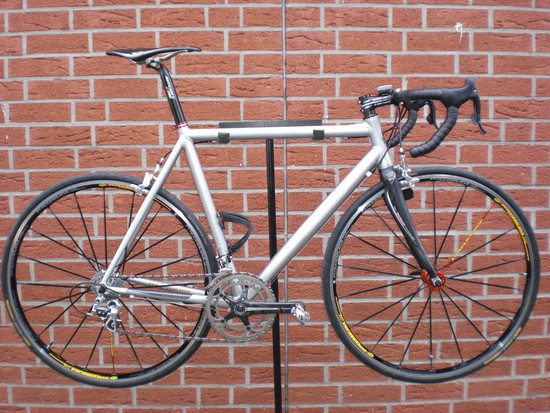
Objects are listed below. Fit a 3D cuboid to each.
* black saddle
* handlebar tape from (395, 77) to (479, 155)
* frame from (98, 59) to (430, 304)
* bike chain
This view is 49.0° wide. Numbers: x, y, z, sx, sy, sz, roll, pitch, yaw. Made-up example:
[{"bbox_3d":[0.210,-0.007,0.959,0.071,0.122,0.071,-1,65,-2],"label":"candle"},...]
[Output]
[{"bbox_3d":[-0.352,-0.440,1.760,0.277,0.049,0.136,-1,8,0],"label":"black saddle"},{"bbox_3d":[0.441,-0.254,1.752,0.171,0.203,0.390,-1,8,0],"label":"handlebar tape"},{"bbox_3d":[-0.024,-0.070,1.811,1.003,0.737,0.140,-1,8,0],"label":"frame"},{"bbox_3d":[-0.254,0.303,1.815,0.494,0.220,0.032,-1,8,0],"label":"bike chain"}]

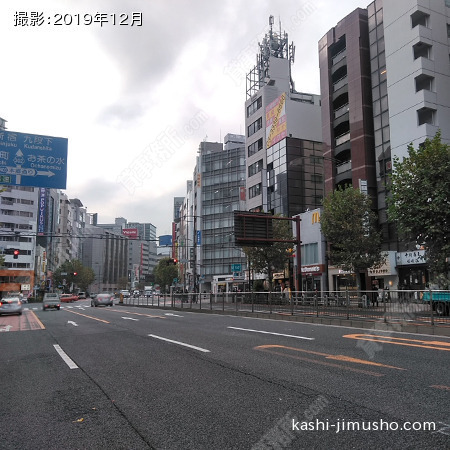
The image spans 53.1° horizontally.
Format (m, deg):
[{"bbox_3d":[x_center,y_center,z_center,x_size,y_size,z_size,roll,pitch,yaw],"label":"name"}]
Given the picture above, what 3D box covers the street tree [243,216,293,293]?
[{"bbox_3d":[4.665,3.734,49.739,5.520,9.820,5.520,0,-9,0],"label":"street tree"}]

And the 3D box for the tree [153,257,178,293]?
[{"bbox_3d":[-13.231,11.814,101.692,5.870,9.190,5.870,4,-9,-24],"label":"tree"}]

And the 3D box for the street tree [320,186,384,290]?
[{"bbox_3d":[10.472,1.695,36.948,5.080,9.940,5.080,4,-9,-24],"label":"street tree"}]

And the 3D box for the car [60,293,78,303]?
[{"bbox_3d":[-26.553,12.308,75.613,4.500,1.500,1.700,4,-9,-24],"label":"car"}]

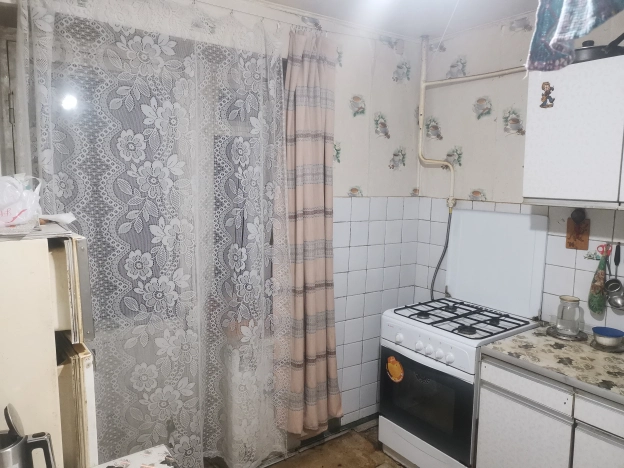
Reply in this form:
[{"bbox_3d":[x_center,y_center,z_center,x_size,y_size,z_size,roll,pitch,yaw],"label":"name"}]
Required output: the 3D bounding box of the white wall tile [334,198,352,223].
[{"bbox_3d":[0.168,-0.142,2.726,0.150,0.150,0.010,-3,8,-36],"label":"white wall tile"}]

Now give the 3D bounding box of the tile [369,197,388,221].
[{"bbox_3d":[0.414,-0.156,2.926,0.150,0.150,0.008,-3,8,-36],"label":"tile"}]

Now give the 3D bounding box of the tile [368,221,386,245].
[{"bbox_3d":[0.408,-0.005,2.943,0.150,0.150,0.008,-3,8,-36],"label":"tile"}]

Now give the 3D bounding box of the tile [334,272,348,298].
[{"bbox_3d":[0.152,0.307,2.779,0.150,0.150,0.010,-3,8,-36],"label":"tile"}]

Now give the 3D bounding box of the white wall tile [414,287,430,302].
[{"bbox_3d":[0.727,0.432,3.146,0.010,0.149,0.099,-3,8,-35],"label":"white wall tile"}]

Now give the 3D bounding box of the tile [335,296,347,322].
[{"bbox_3d":[0.147,0.459,2.815,0.150,0.150,0.008,-3,8,-36],"label":"tile"}]

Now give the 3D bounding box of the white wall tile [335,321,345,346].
[{"bbox_3d":[0.141,0.610,2.832,0.150,0.150,0.008,-3,8,-36],"label":"white wall tile"}]

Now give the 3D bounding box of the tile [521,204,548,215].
[{"bbox_3d":[1.195,-0.081,2.508,0.010,0.150,0.151,-3,8,-37],"label":"tile"}]

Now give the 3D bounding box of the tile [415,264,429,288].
[{"bbox_3d":[0.738,0.285,3.139,0.010,0.150,0.102,-3,8,-36],"label":"tile"}]

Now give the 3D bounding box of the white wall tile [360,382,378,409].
[{"bbox_3d":[0.365,1.041,3.043,0.148,0.149,0.010,-3,8,-35],"label":"white wall tile"}]

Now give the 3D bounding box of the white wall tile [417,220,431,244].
[{"bbox_3d":[0.747,-0.014,3.114,0.010,0.150,0.100,-3,8,-37],"label":"white wall tile"}]

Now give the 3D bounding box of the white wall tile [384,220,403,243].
[{"bbox_3d":[0.525,-0.016,3.006,0.148,0.149,0.010,-3,8,-35],"label":"white wall tile"}]

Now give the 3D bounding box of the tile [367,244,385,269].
[{"bbox_3d":[0.398,0.142,2.944,0.151,0.150,0.010,-3,8,-37],"label":"tile"}]

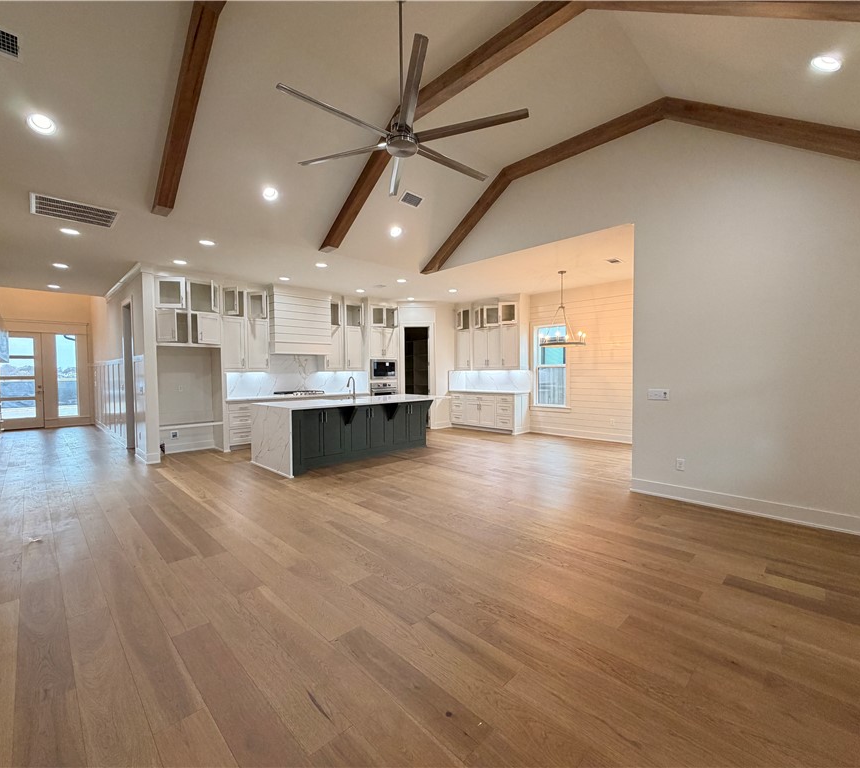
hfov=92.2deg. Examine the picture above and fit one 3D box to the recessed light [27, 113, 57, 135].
[{"bbox_3d":[-3.139,-2.110,3.345,0.178,0.050,0.178,-2,-32,-44],"label":"recessed light"}]

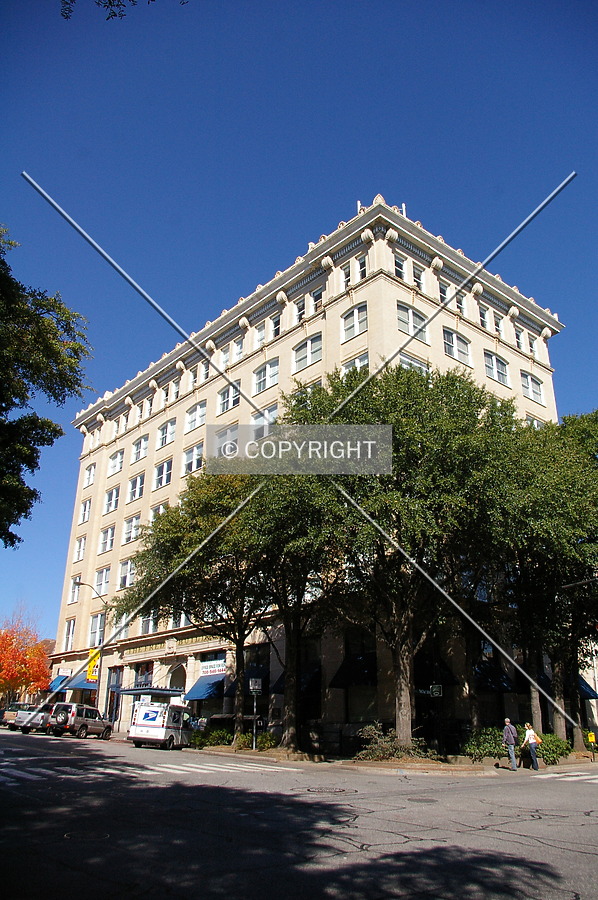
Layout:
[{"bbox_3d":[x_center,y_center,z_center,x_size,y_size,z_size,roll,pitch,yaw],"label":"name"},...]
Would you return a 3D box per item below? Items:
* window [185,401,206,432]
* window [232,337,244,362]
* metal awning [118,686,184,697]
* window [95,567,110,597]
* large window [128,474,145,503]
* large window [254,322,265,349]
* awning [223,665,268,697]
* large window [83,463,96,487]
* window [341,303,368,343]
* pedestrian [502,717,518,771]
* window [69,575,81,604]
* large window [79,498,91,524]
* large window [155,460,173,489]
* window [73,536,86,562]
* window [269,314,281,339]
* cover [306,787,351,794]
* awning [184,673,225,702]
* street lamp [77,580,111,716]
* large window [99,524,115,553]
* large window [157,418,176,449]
[{"bbox_3d":[-8.046,-2.612,53.076,0.200,2.380,2.780,20,-30,-38],"label":"window"},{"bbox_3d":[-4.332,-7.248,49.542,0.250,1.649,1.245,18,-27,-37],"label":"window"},{"bbox_3d":[-9.659,15.951,44.515,2.530,0.380,3.850,20,-30,-38],"label":"metal awning"},{"bbox_3d":[-17.893,12.085,61.648,0.260,2.654,3.043,18,-28,-37],"label":"window"},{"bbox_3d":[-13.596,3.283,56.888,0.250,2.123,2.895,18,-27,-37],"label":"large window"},{"bbox_3d":[-2.715,-8.315,49.138,0.250,1.638,1.010,18,-28,-38],"label":"large window"},{"bbox_3d":[-3.139,13.791,40.076,1.150,1.600,2.870,18,-28,-38],"label":"awning"},{"bbox_3d":[-21.606,2.892,70.118,0.260,2.457,2.317,18,-28,-37],"label":"large window"},{"bbox_3d":[3.443,-7.749,41.016,0.250,2.150,2.270,18,-28,-38],"label":"window"},{"bbox_3d":[7.758,10.787,24.698,0.500,1.770,0.400,11,-24,-26],"label":"pedestrian"},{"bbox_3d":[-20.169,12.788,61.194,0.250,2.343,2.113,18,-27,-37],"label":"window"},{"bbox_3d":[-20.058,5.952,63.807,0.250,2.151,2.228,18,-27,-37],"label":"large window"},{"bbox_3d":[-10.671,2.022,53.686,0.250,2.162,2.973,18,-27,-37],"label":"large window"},{"bbox_3d":[-20.622,9.512,63.963,0.250,2.100,2.200,18,-28,-38],"label":"window"},{"bbox_3d":[-1.541,-8.657,47.823,0.250,1.606,1.064,18,-28,-38],"label":"window"},{"bbox_3d":[0.708,8.326,16.444,0.920,0.050,0.920,0,-22,0],"label":"cover"},{"bbox_3d":[-6.229,15.593,44.323,1.312,1.547,2.968,18,-28,-37],"label":"awning"},{"bbox_3d":[-14.515,13.948,45.710,2.750,9.750,0.350,20,-30,-38],"label":"street lamp"},{"bbox_3d":[-17.867,8.386,63.135,0.260,2.526,3.043,18,-28,-37],"label":"large window"},{"bbox_3d":[-11.550,-1.420,59.176,0.260,2.428,3.043,18,-28,-37],"label":"large window"}]

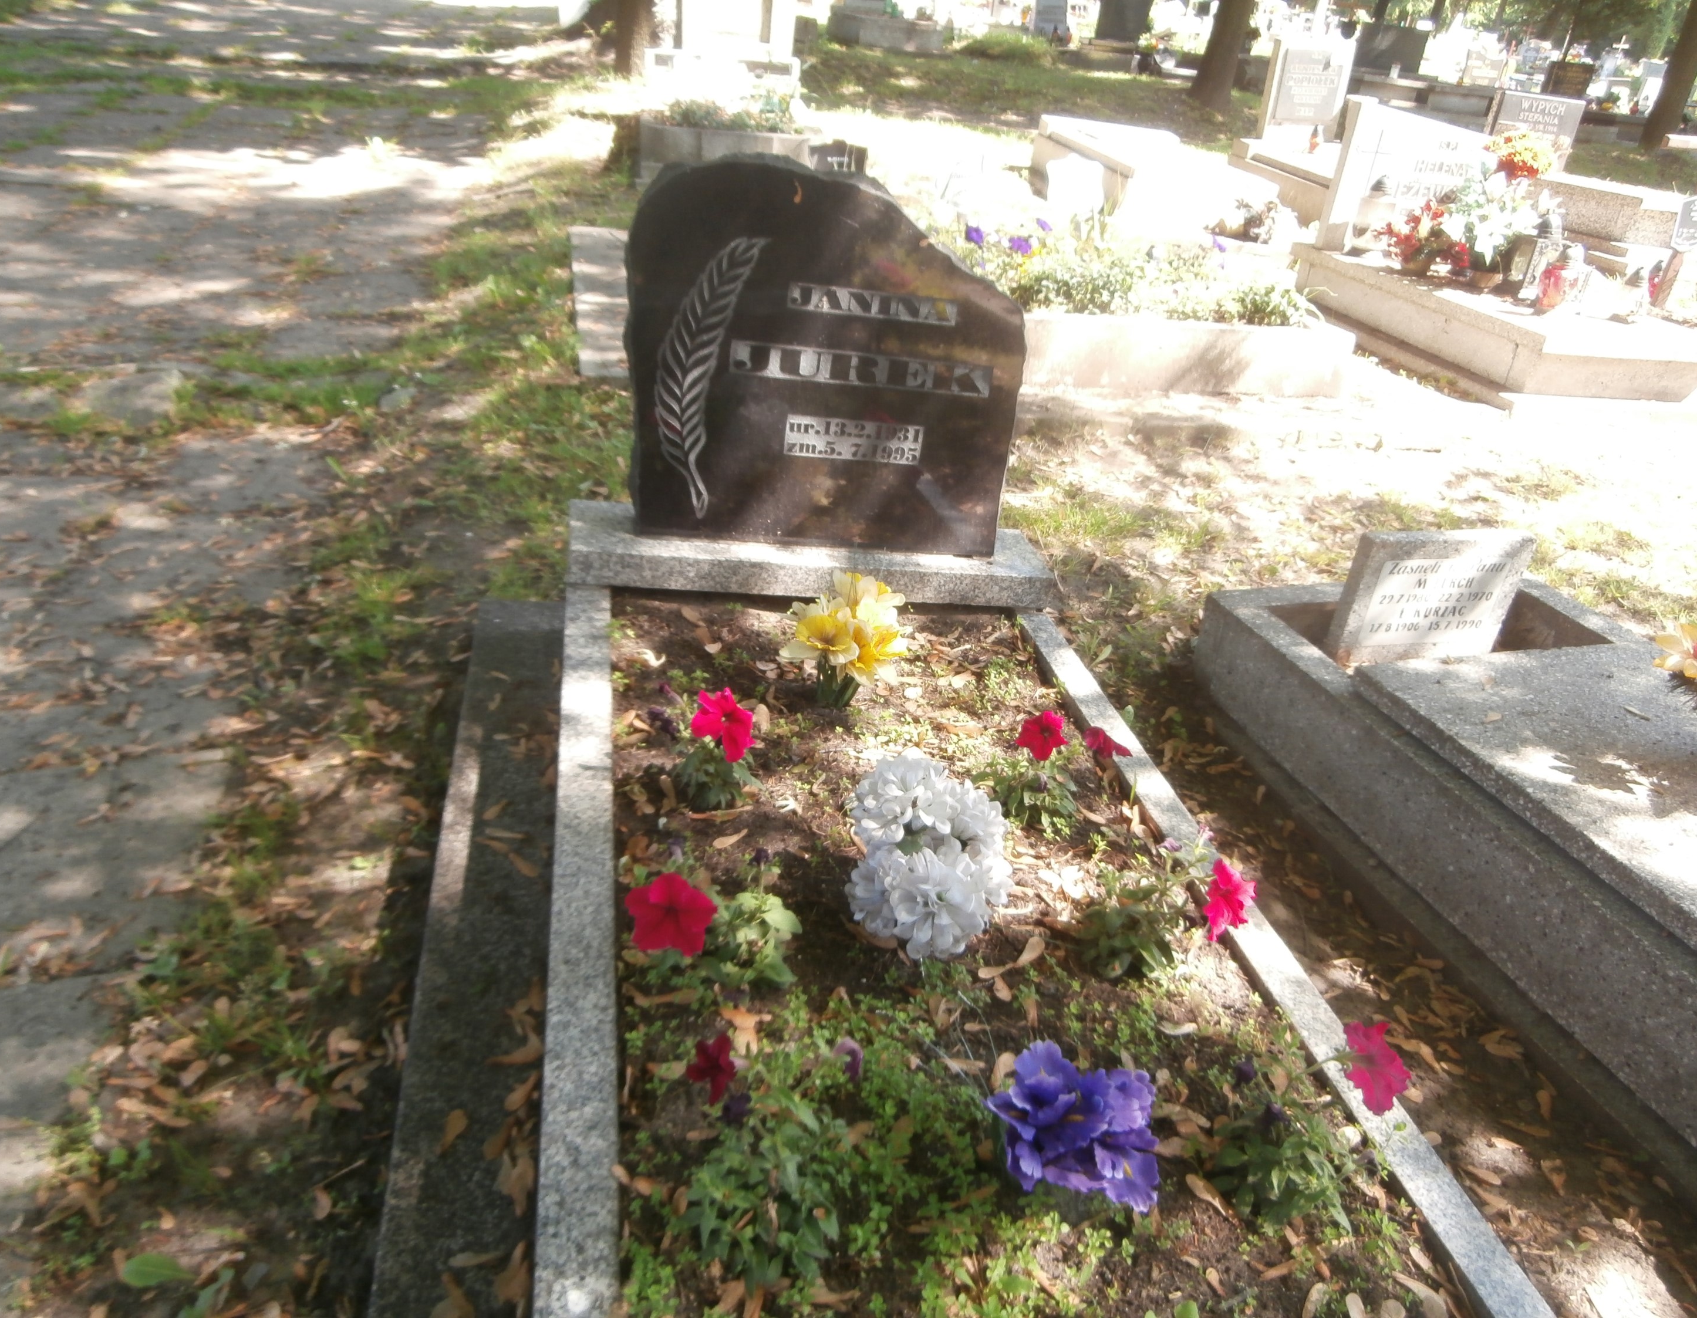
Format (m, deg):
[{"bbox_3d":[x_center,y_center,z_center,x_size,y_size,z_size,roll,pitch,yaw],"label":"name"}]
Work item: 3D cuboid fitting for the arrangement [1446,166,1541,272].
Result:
[{"bbox_3d":[2.997,-2.033,5.665,0.389,0.464,0.343,-1,29,-9],"label":"arrangement"}]

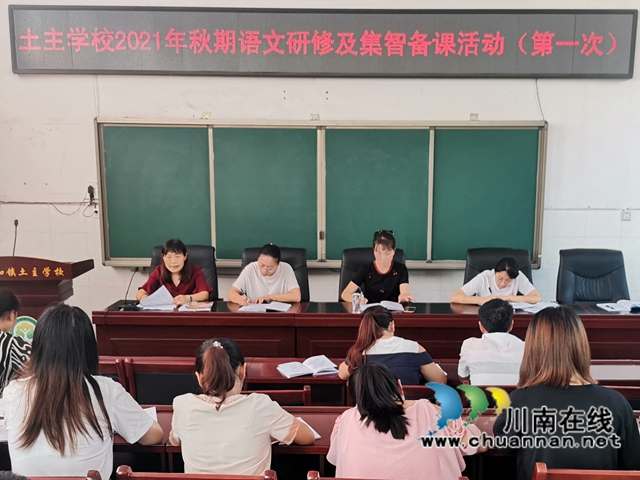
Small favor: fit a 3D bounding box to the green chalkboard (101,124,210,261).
[{"bbox_3d":[-1.467,-0.419,4.388,0.966,1.197,0.030,0,7,0],"label":"green chalkboard"}]

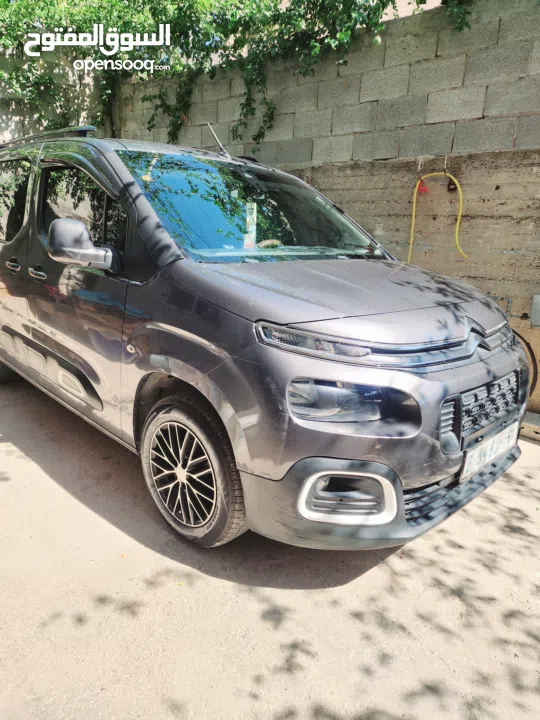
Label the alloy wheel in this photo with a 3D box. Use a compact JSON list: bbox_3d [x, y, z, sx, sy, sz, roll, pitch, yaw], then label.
[{"bbox_3d":[-0.314,0.469,2.066,0.450,0.450,0.180,16,19,41],"label":"alloy wheel"}]

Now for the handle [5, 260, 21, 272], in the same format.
[{"bbox_3d":[-1.647,-0.603,3.067,0.050,0.048,0.200,-10,19,-43],"label":"handle"}]

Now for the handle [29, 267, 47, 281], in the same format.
[{"bbox_3d":[-1.341,-0.498,2.762,0.050,0.048,0.200,-10,19,-43],"label":"handle"}]

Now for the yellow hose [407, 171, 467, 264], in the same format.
[{"bbox_3d":[1.215,-0.967,3.385,0.429,0.689,0.060,15,18,38],"label":"yellow hose"}]

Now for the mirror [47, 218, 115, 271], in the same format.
[{"bbox_3d":[-0.854,-0.521,2.170,0.235,0.225,0.190,-10,19,-43],"label":"mirror"}]

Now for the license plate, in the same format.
[{"bbox_3d":[0.896,0.356,1.917,0.520,0.110,0.015,-10,16,-43],"label":"license plate"}]

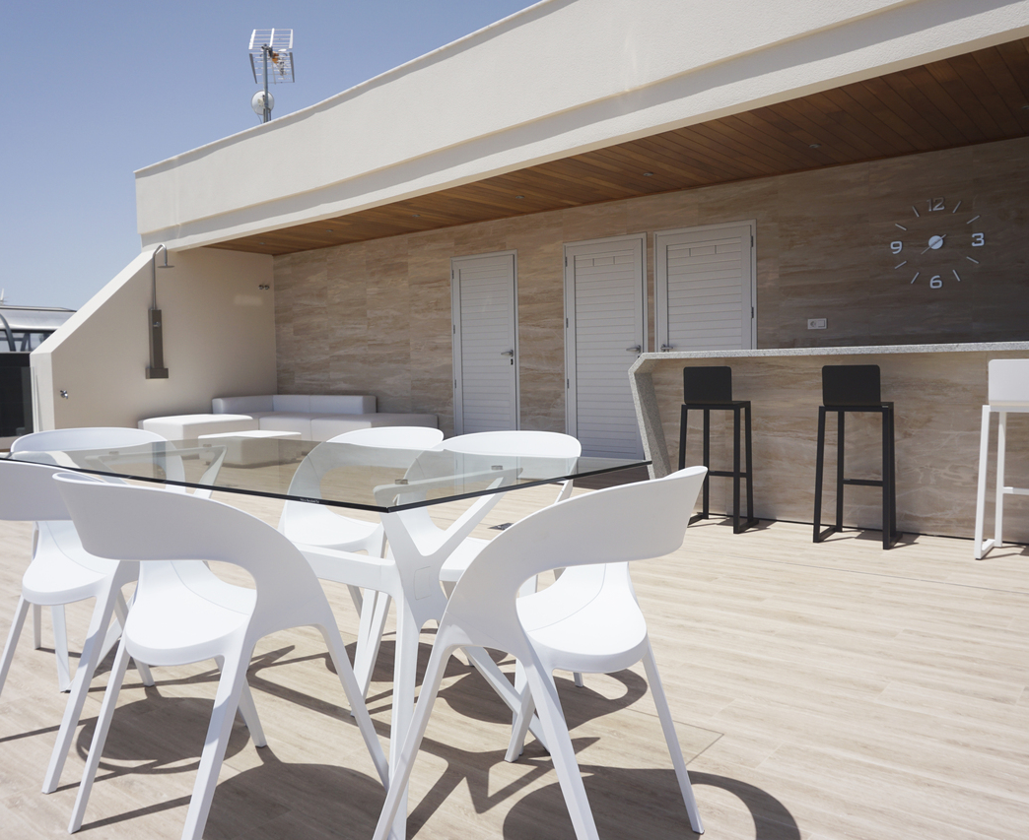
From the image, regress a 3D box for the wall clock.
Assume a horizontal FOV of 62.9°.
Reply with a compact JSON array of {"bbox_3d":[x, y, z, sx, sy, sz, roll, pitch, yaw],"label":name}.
[{"bbox_3d":[3.288,-1.380,6.574,0.677,0.703,0.035,1,4,37],"label":"wall clock"}]

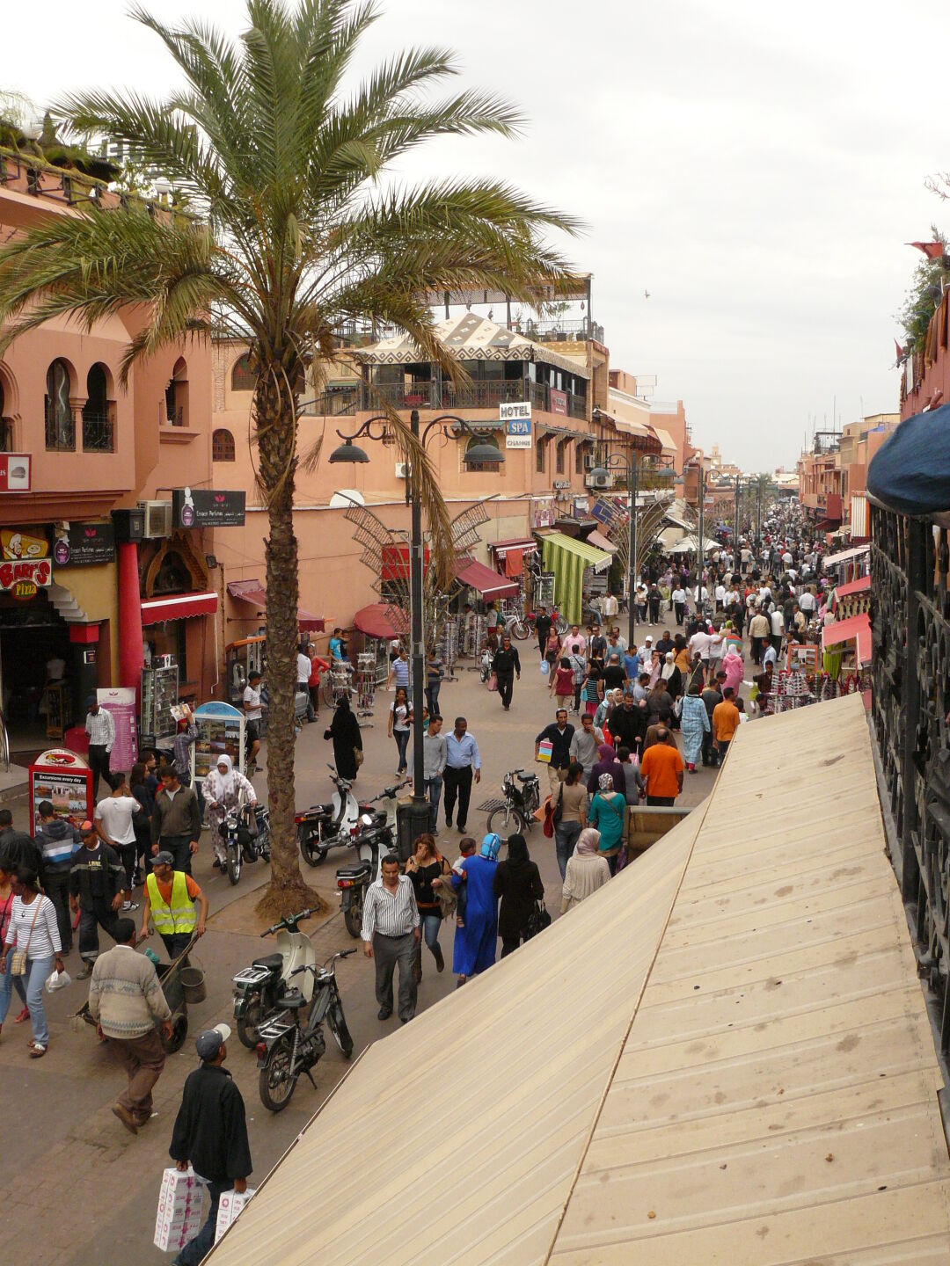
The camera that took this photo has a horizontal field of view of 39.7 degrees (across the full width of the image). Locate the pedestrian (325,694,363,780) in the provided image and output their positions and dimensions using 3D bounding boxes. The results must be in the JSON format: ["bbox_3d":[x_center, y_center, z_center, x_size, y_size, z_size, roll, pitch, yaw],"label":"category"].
[{"bbox_3d":[-2.378,1.893,24.069,0.560,1.570,0.520,-2,6,-21],"label":"pedestrian"}]

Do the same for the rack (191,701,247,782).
[{"bbox_3d":[-4.259,2.093,21.749,0.850,1.850,0.420,3,7,25],"label":"rack"}]

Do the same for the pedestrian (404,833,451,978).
[{"bbox_3d":[-0.536,2.999,14.611,0.490,1.620,0.440,1,6,6],"label":"pedestrian"}]

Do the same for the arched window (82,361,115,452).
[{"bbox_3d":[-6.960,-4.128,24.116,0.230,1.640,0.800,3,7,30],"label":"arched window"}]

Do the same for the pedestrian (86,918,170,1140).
[{"bbox_3d":[-2.905,3.276,11.098,0.600,1.740,0.550,1,6,11],"label":"pedestrian"}]

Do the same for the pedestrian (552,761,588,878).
[{"bbox_3d":[1.279,2.534,17.549,0.480,1.650,0.380,2,6,14],"label":"pedestrian"}]

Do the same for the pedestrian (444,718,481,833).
[{"bbox_3d":[-0.206,2.168,20.324,0.570,1.770,0.380,0,6,-4],"label":"pedestrian"}]

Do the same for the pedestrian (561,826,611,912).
[{"bbox_3d":[1.249,2.956,14.654,0.520,1.620,0.360,1,6,8],"label":"pedestrian"}]

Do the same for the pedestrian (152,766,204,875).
[{"bbox_3d":[-3.918,2.608,17.299,0.620,1.750,0.360,0,6,-3],"label":"pedestrian"}]

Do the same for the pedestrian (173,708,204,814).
[{"bbox_3d":[-4.567,2.132,20.928,0.500,1.720,0.500,-5,8,-41],"label":"pedestrian"}]

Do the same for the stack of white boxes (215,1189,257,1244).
[{"bbox_3d":[-1.494,3.880,8.581,0.180,0.530,0.240,5,7,37],"label":"stack of white boxes"}]

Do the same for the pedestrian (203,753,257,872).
[{"bbox_3d":[-3.397,2.476,18.198,0.660,1.600,0.500,1,6,11],"label":"pedestrian"}]

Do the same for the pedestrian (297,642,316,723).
[{"bbox_3d":[-3.911,1.172,30.178,0.500,1.750,0.450,4,7,30],"label":"pedestrian"}]

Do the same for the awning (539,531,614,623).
[{"bbox_3d":[4.292,-2.297,55.043,2.300,3.650,3.700,2,6,15],"label":"awning"}]

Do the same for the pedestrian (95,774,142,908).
[{"bbox_3d":[-4.585,2.658,16.976,0.580,1.720,0.420,2,6,14],"label":"pedestrian"}]

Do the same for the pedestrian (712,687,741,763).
[{"bbox_3d":[4.676,1.859,24.361,0.500,1.740,0.360,2,6,17],"label":"pedestrian"}]

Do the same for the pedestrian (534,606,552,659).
[{"bbox_3d":[2.084,0.072,40.214,0.560,1.740,0.400,1,6,10],"label":"pedestrian"}]

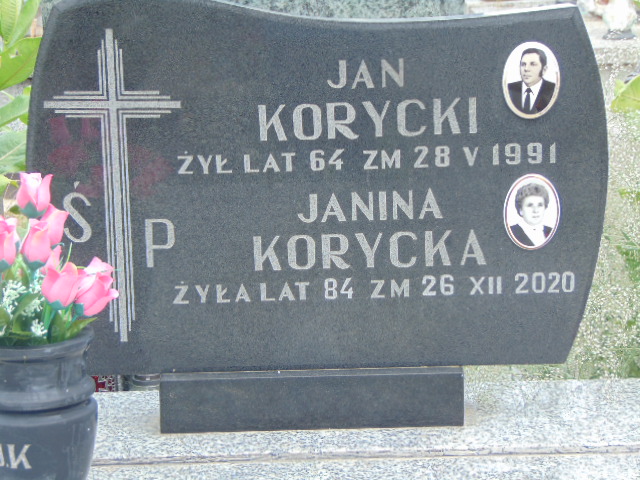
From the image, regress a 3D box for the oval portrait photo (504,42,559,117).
[{"bbox_3d":[0.326,-0.246,3.080,0.090,0.120,0.010,-1,11,3],"label":"oval portrait photo"}]

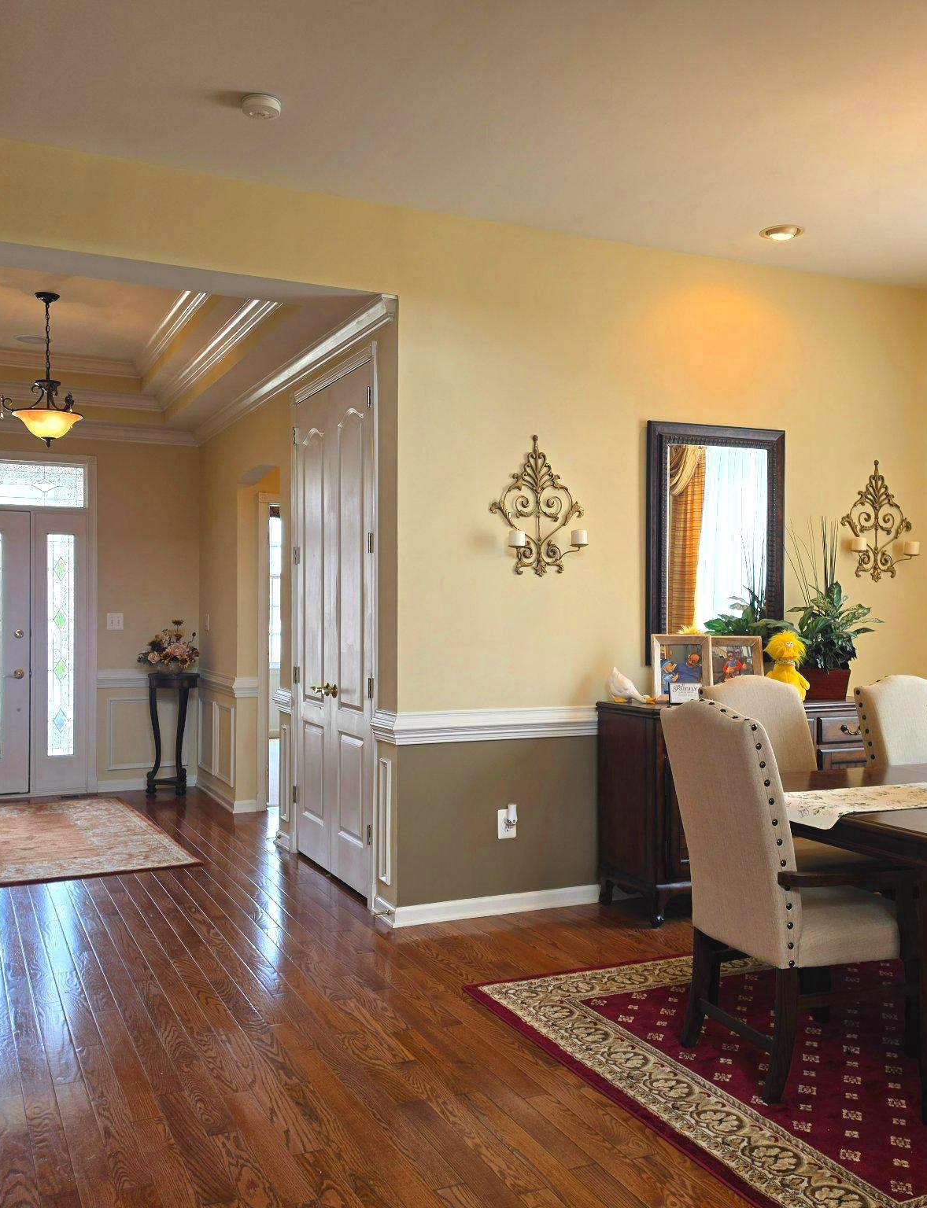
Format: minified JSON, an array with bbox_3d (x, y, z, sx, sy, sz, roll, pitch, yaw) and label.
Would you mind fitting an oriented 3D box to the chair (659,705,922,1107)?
[{"bbox_3d":[0.982,0.808,3.164,0.680,1.058,0.515,0,0,-26],"label":"chair"}]

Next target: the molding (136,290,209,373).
[{"bbox_3d":[-1.672,-1.610,6.149,0.100,0.115,2.700,0,0,-26],"label":"molding"}]

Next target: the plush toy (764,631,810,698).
[{"bbox_3d":[1.494,0.289,4.930,0.200,0.330,0.170,0,0,5],"label":"plush toy"}]

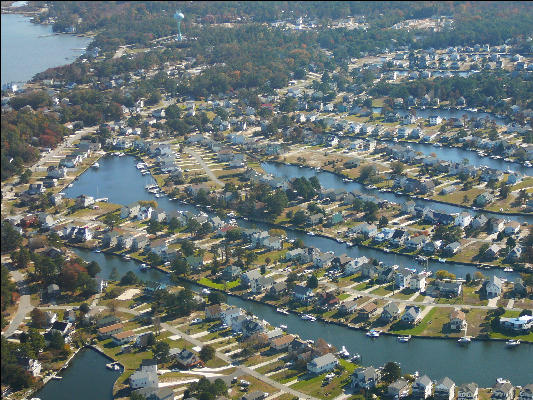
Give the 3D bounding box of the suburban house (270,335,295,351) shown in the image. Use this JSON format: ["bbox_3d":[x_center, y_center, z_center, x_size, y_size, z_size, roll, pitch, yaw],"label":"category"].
[{"bbox_3d":[9.530,83.440,744.180,12.870,5.190,7.480,-14,21,-39],"label":"suburban house"}]

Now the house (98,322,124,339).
[{"bbox_3d":[-94.800,78.410,767.240,15.040,4.200,5.900,-13,20,-37],"label":"house"}]

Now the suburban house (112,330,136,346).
[{"bbox_3d":[-85.910,81.640,754.520,11.610,4.620,7.380,-16,22,-42],"label":"suburban house"}]

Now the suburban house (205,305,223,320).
[{"bbox_3d":[-32.820,69.750,789.770,8.500,7.130,7.690,-14,21,-39],"label":"suburban house"}]

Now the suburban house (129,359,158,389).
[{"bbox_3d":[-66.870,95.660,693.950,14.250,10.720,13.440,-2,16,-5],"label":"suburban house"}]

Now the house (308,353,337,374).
[{"bbox_3d":[31.250,91.600,713.090,8.080,6.270,14.560,14,22,42],"label":"house"}]

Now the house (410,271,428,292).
[{"bbox_3d":[100.350,54.440,835.550,7.100,8.990,8.190,8,18,28],"label":"house"}]

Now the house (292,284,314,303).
[{"bbox_3d":[23.860,60.180,819.610,7.930,8.080,9.760,9,18,29],"label":"house"}]

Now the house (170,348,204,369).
[{"bbox_3d":[-44.770,89.750,720.930,11.220,6.820,12.570,-12,20,-36],"label":"house"}]

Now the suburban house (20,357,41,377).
[{"bbox_3d":[-131.800,94.040,708.800,7.390,6.790,6.960,7,18,24],"label":"suburban house"}]

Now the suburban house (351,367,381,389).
[{"bbox_3d":[54.110,96.990,689.750,10.020,8.370,13.380,11,20,35],"label":"suburban house"}]

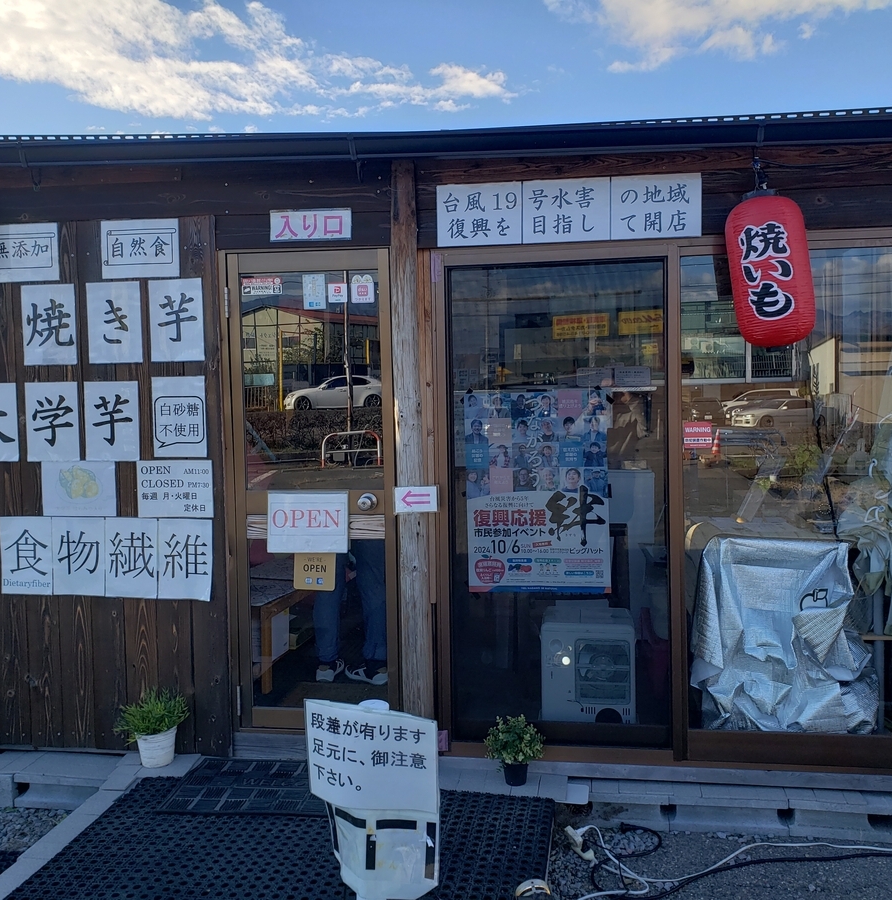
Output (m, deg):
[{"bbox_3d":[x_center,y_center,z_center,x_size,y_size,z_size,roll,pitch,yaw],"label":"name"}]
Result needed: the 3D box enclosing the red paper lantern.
[{"bbox_3d":[1.028,-0.567,2.854,0.240,0.495,0.240,-6,2,20],"label":"red paper lantern"}]

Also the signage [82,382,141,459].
[{"bbox_3d":[-1.259,-0.108,3.399,0.212,0.301,0.005,-1,1,8],"label":"signage"}]

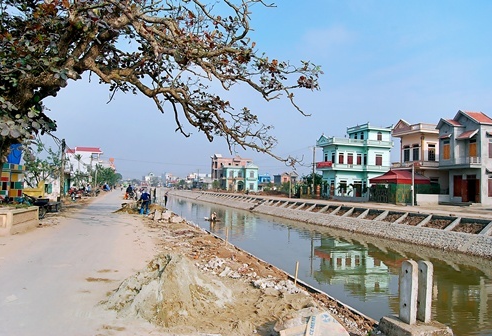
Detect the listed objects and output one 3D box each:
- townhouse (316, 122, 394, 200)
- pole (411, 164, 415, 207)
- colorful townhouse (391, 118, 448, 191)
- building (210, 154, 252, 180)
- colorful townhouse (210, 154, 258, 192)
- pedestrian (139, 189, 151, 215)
[{"bbox_3d":[17.374,-0.909,59.166,10.600,11.650,5.700,3,-3,-19],"label":"townhouse"},{"bbox_3d":[15.628,1.511,35.107,0.220,4.100,0.220,3,-3,-19],"label":"pole"},{"bbox_3d":[21.465,-0.580,42.619,7.800,9.350,5.200,3,-3,-19],"label":"colorful townhouse"},{"bbox_3d":[-5.914,1.888,139.153,14.500,12.900,6.200,3,-3,-19],"label":"building"},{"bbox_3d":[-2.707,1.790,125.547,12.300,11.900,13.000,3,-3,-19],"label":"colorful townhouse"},{"bbox_3d":[-5.724,1.889,21.200,0.550,1.480,0.580,-1,-4,41],"label":"pedestrian"}]

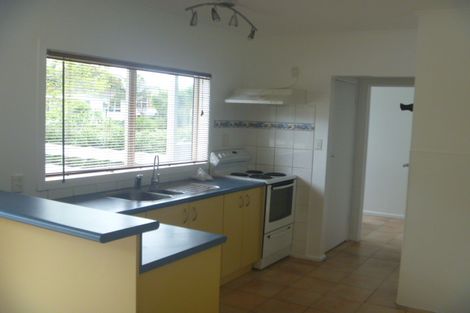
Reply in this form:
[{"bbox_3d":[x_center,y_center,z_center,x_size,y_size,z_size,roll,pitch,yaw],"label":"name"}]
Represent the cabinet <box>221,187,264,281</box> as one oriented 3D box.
[{"bbox_3d":[-0.158,0.666,4.306,0.594,0.788,0.686,5,6,33],"label":"cabinet"}]

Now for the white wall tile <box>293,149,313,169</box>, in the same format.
[{"bbox_3d":[0.713,0.029,4.823,0.224,0.202,0.010,5,6,33],"label":"white wall tile"}]

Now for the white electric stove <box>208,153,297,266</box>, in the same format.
[{"bbox_3d":[0.197,0.500,4.849,0.656,1.157,0.585,5,6,33],"label":"white electric stove"}]

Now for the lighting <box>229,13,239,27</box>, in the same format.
[{"bbox_3d":[-0.009,-1.048,3.505,0.070,0.105,0.070,2,5,0],"label":"lighting"}]

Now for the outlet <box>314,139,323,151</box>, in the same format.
[{"bbox_3d":[0.860,-0.120,4.713,0.084,0.123,0.012,5,6,33],"label":"outlet"}]

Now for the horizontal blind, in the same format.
[{"bbox_3d":[-0.785,-0.331,3.903,0.097,0.893,1.857,5,6,33],"label":"horizontal blind"}]

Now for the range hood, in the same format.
[{"bbox_3d":[0.327,-0.628,4.735,0.673,0.167,0.510,5,6,33],"label":"range hood"}]

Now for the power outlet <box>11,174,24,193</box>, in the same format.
[{"bbox_3d":[-1.426,0.180,2.990,0.012,0.114,0.086,5,6,33],"label":"power outlet"}]

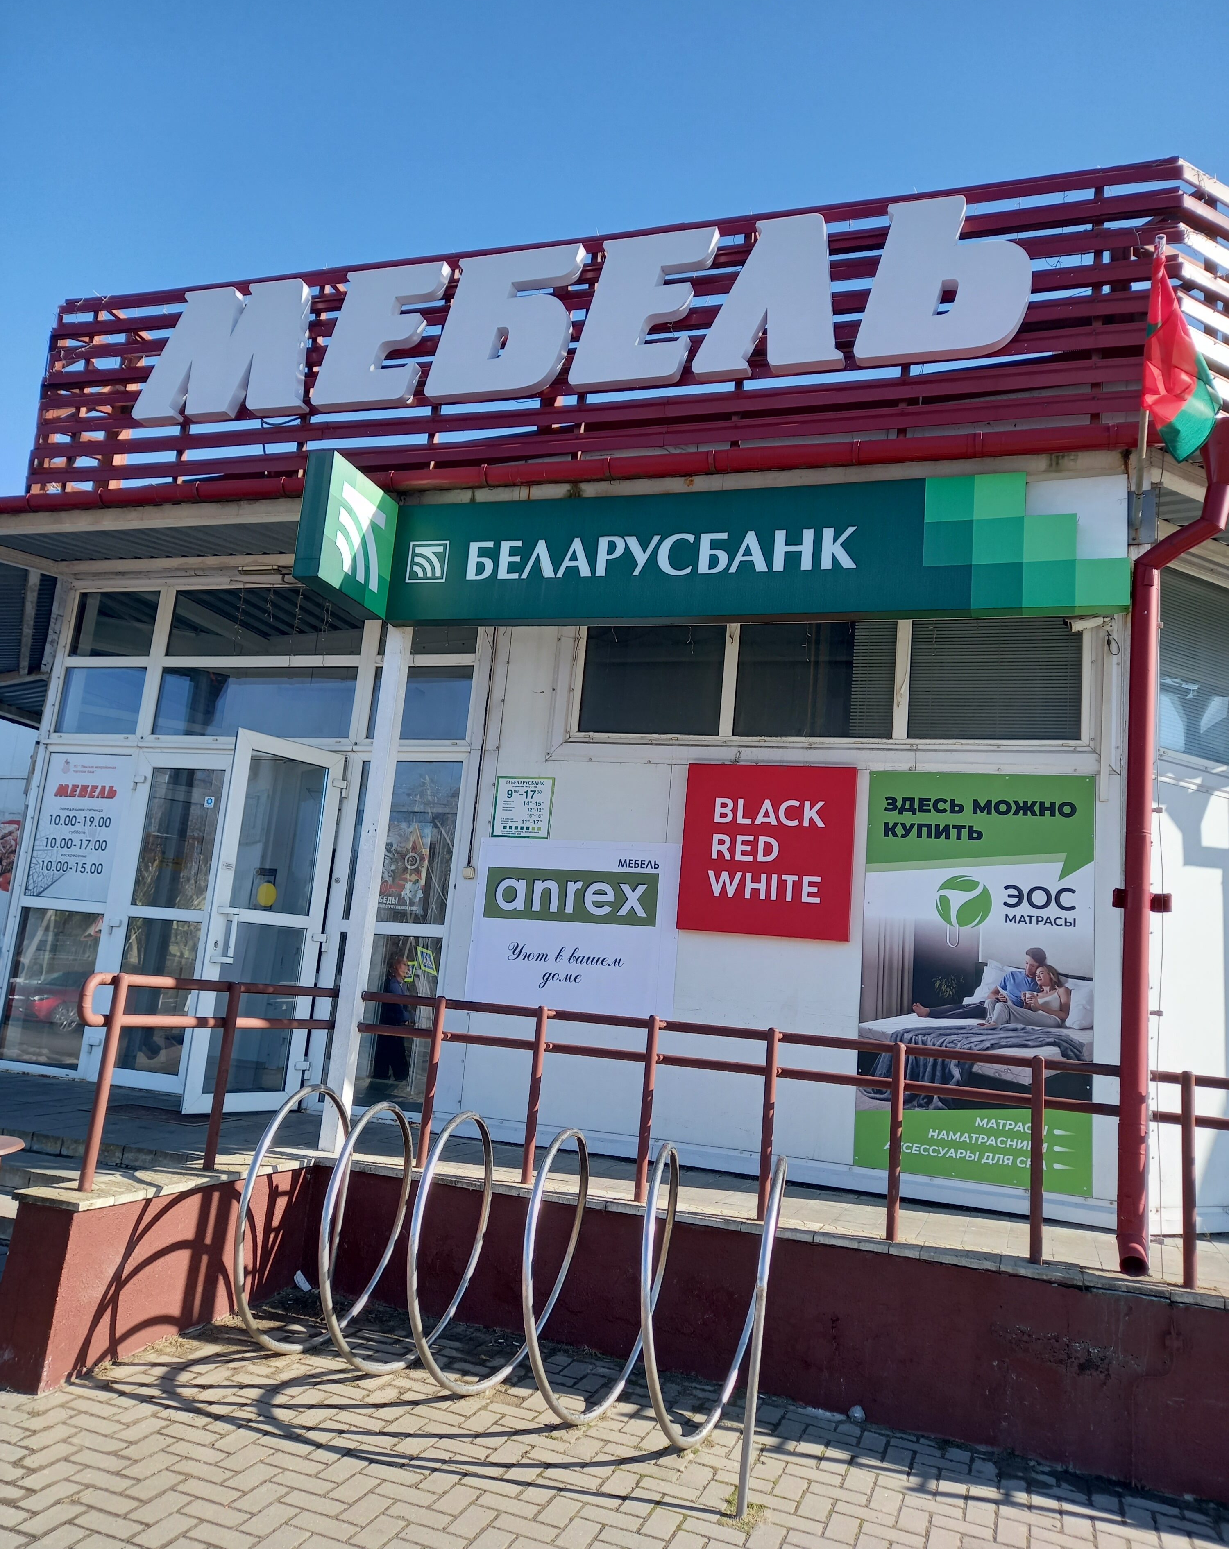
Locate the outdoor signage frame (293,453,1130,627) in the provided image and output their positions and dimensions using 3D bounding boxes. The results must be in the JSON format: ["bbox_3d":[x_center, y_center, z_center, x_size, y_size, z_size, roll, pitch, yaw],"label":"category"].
[{"bbox_3d":[0.351,-1.066,5.199,3.557,0.605,0.750,2,-8,20],"label":"outdoor signage frame"}]

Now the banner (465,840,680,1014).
[{"bbox_3d":[-0.233,0.825,6.408,1.186,0.932,0.020,2,-8,20],"label":"banner"}]

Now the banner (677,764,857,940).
[{"bbox_3d":[0.786,0.391,6.093,0.892,0.877,0.040,2,-8,20],"label":"banner"}]

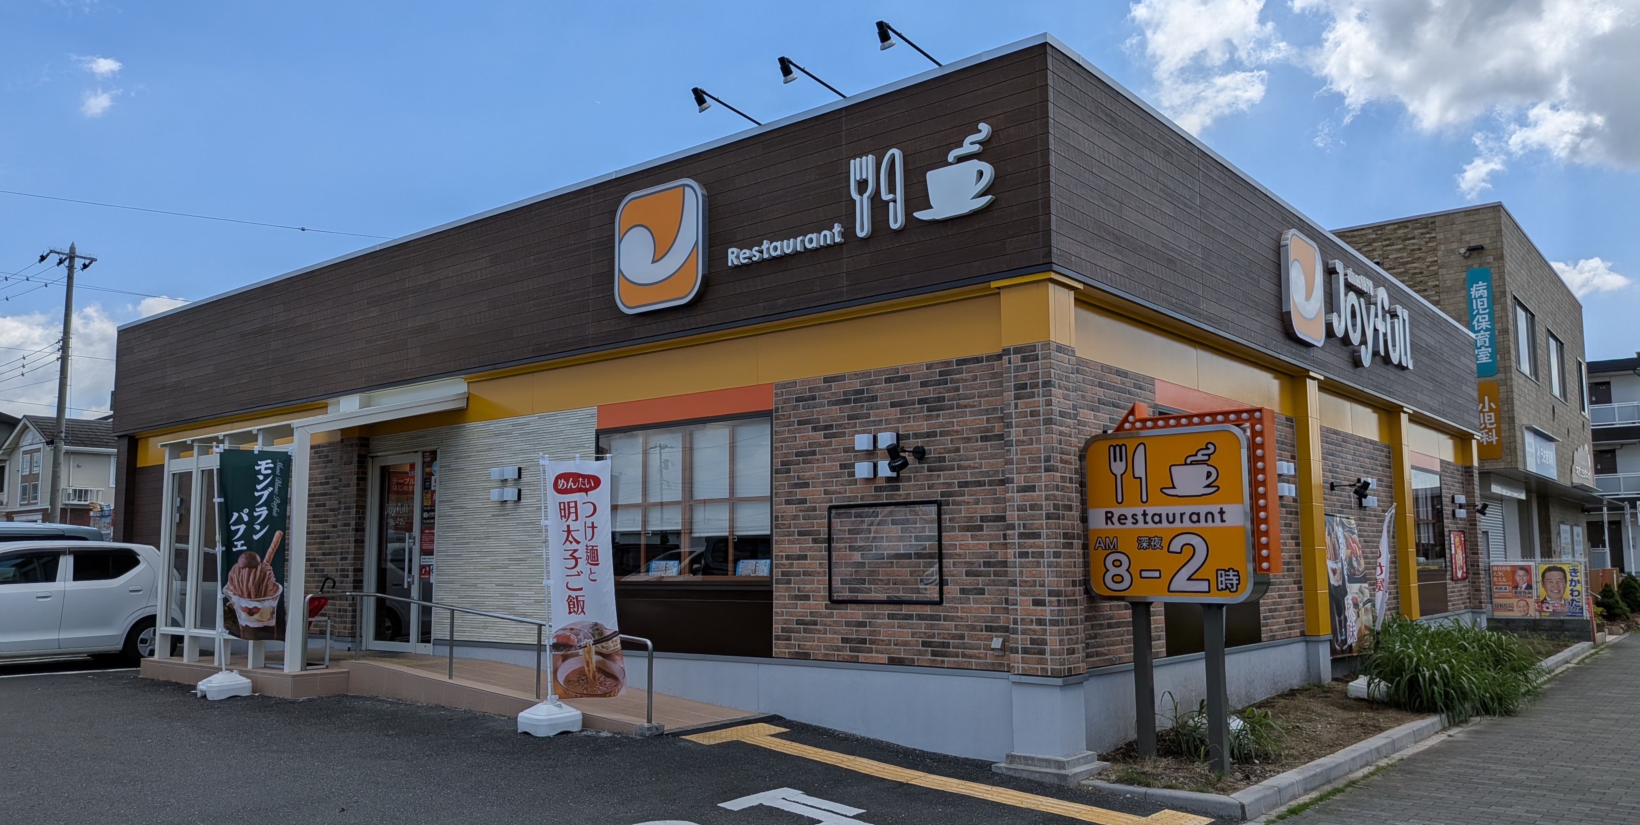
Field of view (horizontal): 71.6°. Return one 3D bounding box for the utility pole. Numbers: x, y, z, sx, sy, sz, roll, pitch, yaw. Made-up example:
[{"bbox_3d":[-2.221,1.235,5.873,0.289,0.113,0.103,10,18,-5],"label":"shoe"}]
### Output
[{"bbox_3d":[-27.105,-0.010,40.447,0.900,12.500,1.500,-6,-9,39],"label":"utility pole"}]

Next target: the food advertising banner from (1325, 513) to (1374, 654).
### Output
[{"bbox_3d":[6.121,1.967,13.044,0.060,1.560,1.800,-6,-9,39],"label":"food advertising banner"}]

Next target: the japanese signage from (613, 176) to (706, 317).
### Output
[{"bbox_3d":[-1.428,-1.456,10.138,1.150,1.130,0.090,-6,-9,39],"label":"japanese signage"}]

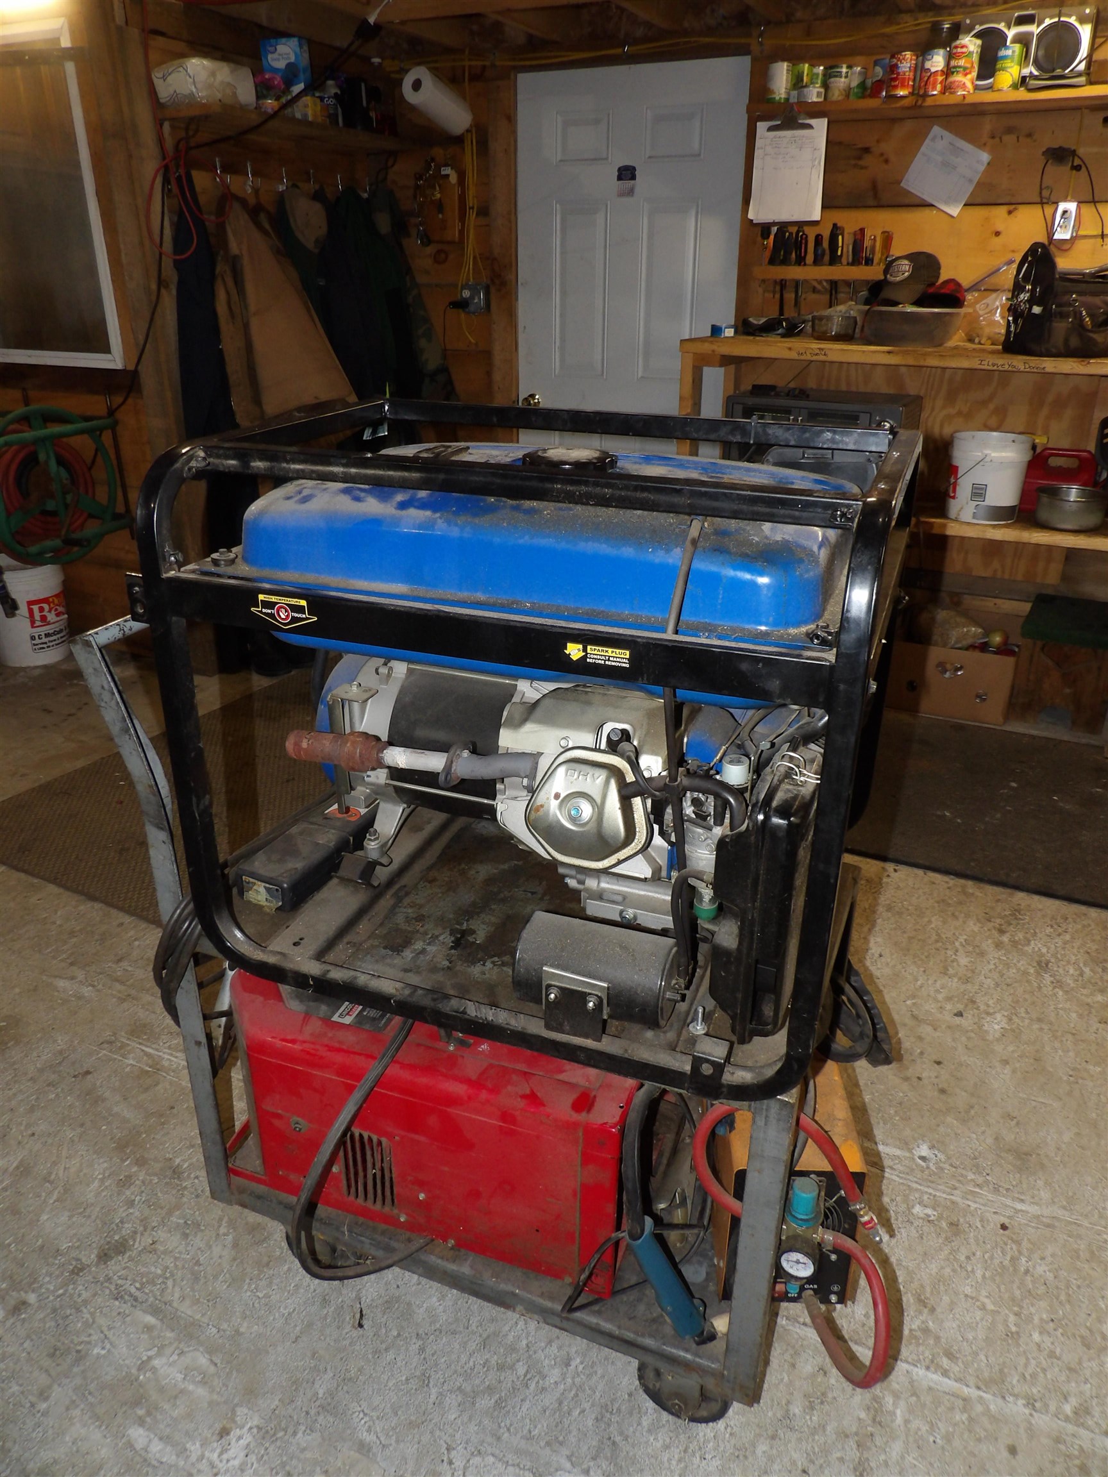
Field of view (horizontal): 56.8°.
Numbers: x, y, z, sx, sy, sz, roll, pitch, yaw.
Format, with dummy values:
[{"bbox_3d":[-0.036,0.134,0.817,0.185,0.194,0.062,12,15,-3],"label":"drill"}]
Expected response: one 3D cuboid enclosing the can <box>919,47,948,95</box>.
[{"bbox_3d":[1.147,-2.018,3.097,0.073,0.109,0.073,11,26,23],"label":"can"}]

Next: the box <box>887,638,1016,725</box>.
[{"bbox_3d":[1.383,-0.242,3.530,0.376,0.237,0.320,12,28,23],"label":"box"}]

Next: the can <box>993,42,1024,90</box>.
[{"bbox_3d":[1.267,-1.868,2.863,0.072,0.113,0.072,12,28,23],"label":"can"}]

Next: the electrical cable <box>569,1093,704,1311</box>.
[{"bbox_3d":[0.104,0.582,1.296,0.134,0.328,0.119,12,28,23],"label":"electrical cable"}]

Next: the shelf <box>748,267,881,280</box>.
[{"bbox_3d":[0.926,-1.596,3.516,0.479,0.039,0.090,11,26,23],"label":"shelf"}]

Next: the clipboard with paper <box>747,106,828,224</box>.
[{"bbox_3d":[0.728,-1.767,3.161,0.230,0.322,0.025,12,28,23],"label":"clipboard with paper"}]

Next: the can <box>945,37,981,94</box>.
[{"bbox_3d":[1.163,-1.900,2.908,0.080,0.138,0.080,12,28,23],"label":"can"}]

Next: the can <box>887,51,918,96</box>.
[{"bbox_3d":[1.008,-1.923,2.978,0.075,0.112,0.075,12,28,23],"label":"can"}]

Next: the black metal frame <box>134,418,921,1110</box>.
[{"bbox_3d":[0.000,-0.043,1.251,0.745,0.630,0.492,10,27,19],"label":"black metal frame"}]

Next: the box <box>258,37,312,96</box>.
[{"bbox_3d":[-0.848,-2.109,3.268,0.147,0.195,0.054,11,26,23],"label":"box"}]

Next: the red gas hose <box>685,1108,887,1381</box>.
[{"bbox_3d":[0.277,0.612,1.242,0.231,0.387,0.149,0,26,0],"label":"red gas hose"}]

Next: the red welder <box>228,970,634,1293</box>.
[{"bbox_3d":[-0.145,0.481,1.442,0.580,0.310,0.265,9,25,18],"label":"red welder"}]

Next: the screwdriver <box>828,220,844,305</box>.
[{"bbox_3d":[0.940,-1.589,3.441,0.028,0.259,0.028,12,28,23],"label":"screwdriver"}]

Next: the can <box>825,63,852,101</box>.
[{"bbox_3d":[0.848,-1.942,3.051,0.070,0.099,0.070,12,28,23],"label":"can"}]

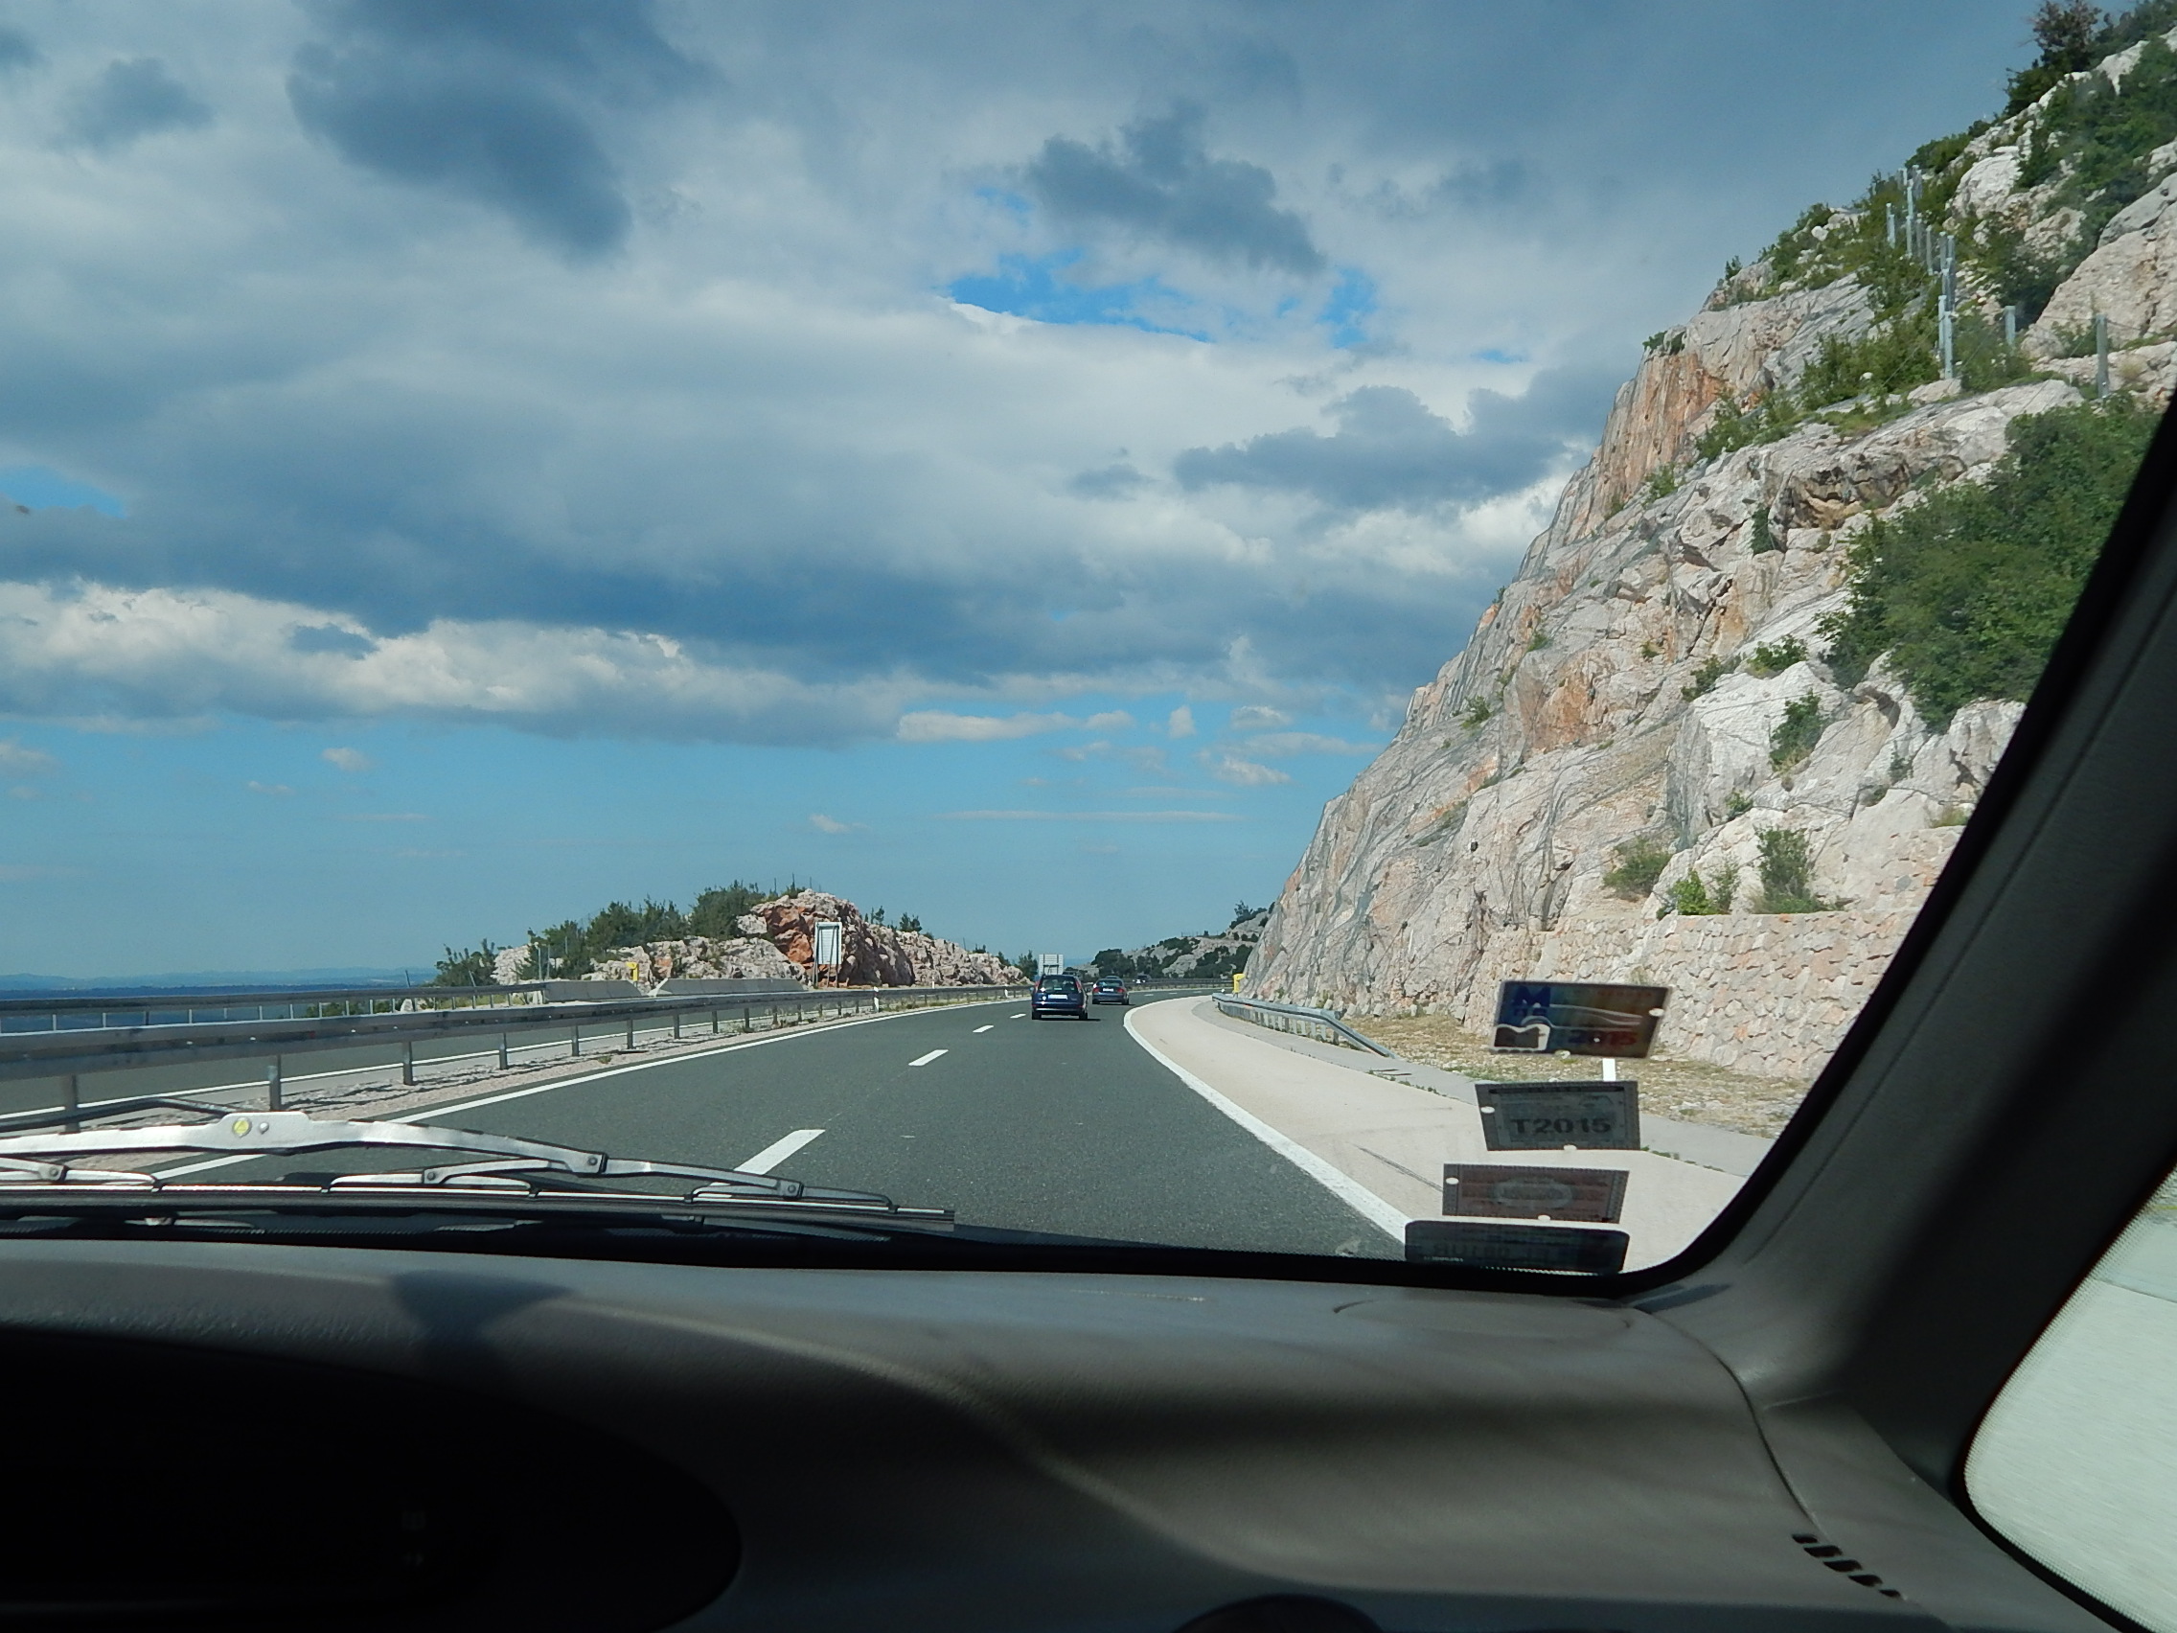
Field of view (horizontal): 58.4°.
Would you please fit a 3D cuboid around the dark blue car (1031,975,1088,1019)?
[{"bbox_3d":[-0.920,5.924,64.000,1.690,1.480,4.050,0,-5,2],"label":"dark blue car"}]

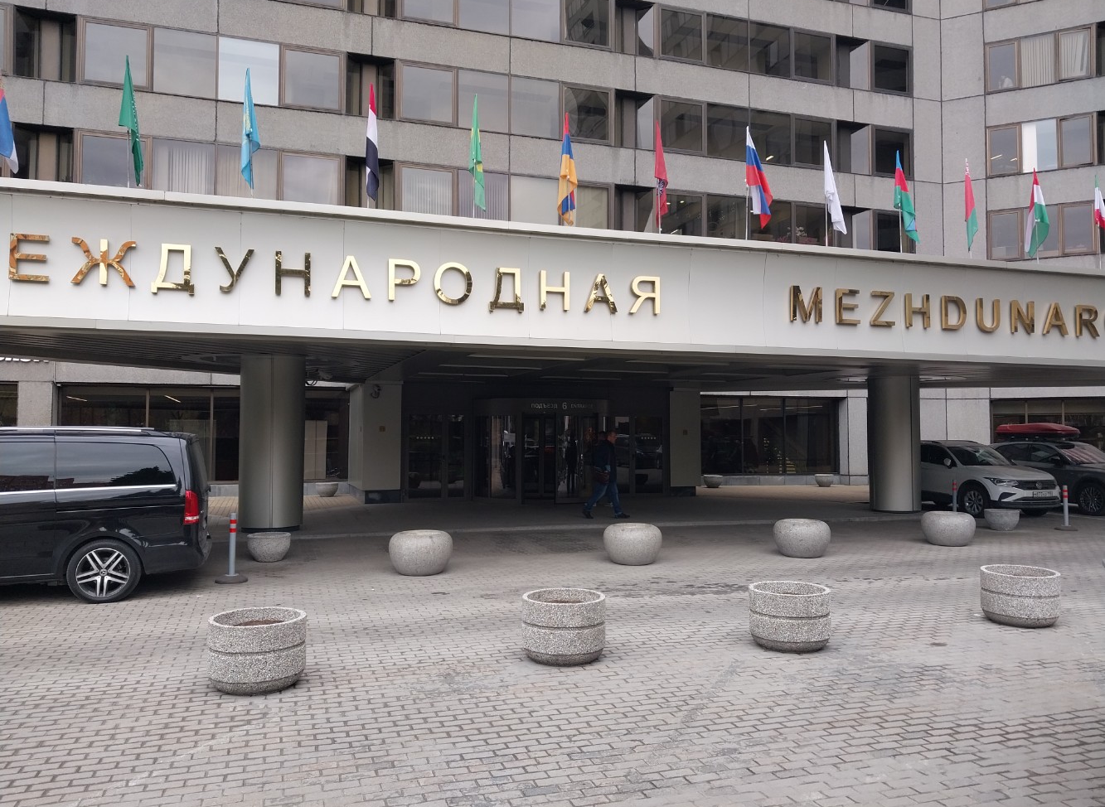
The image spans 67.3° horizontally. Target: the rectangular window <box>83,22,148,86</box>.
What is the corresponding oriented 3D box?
[{"bbox_3d":[-11.573,-9.256,21.969,1.530,1.570,0.120,1,-2,-18],"label":"rectangular window"}]

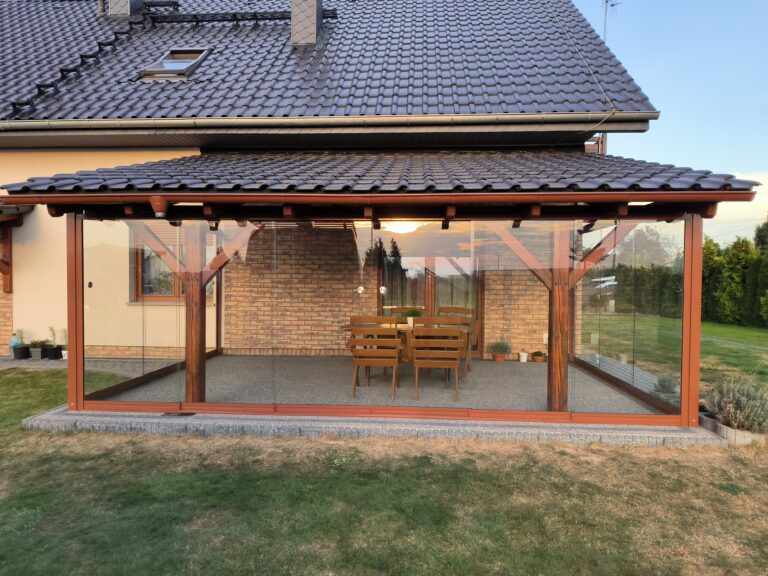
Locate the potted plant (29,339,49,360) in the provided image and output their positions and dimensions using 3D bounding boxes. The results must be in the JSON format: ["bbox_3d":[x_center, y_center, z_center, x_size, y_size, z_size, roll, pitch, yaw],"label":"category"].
[{"bbox_3d":[-6.500,1.139,10.046,0.330,0.380,0.280,1,1,4],"label":"potted plant"}]

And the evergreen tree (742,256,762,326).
[{"bbox_3d":[13.088,0.078,18.874,0.800,2.500,0.800,1,1,4],"label":"evergreen tree"}]

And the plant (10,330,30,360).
[{"bbox_3d":[-6.877,1.055,10.094,0.320,0.540,0.310,1,1,4],"label":"plant"}]

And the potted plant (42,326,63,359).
[{"bbox_3d":[-6.238,1.025,10.064,0.310,0.610,0.300,1,1,4],"label":"potted plant"}]

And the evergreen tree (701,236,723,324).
[{"bbox_3d":[12.624,-0.351,20.566,1.100,3.280,1.050,1,1,4],"label":"evergreen tree"}]

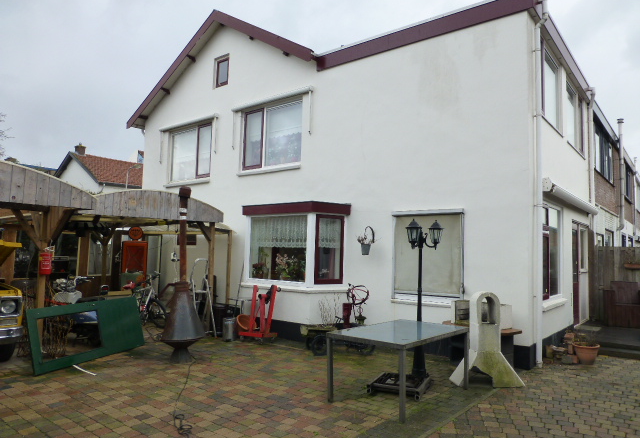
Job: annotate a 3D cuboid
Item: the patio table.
[{"bbox_3d":[0.975,1.701,5.258,0.962,0.750,1.632,-1,-5,40],"label":"patio table"}]

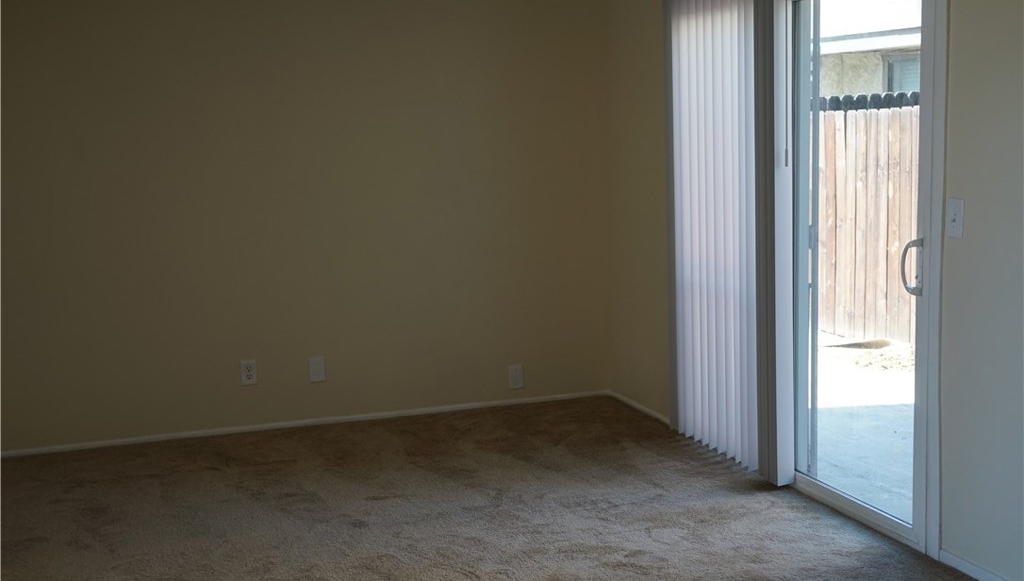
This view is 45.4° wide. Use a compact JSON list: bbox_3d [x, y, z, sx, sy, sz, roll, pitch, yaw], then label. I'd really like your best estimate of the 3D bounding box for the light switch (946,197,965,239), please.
[{"bbox_3d":[1.318,-0.216,3.657,0.020,0.115,0.070,-4,8,-18],"label":"light switch"}]

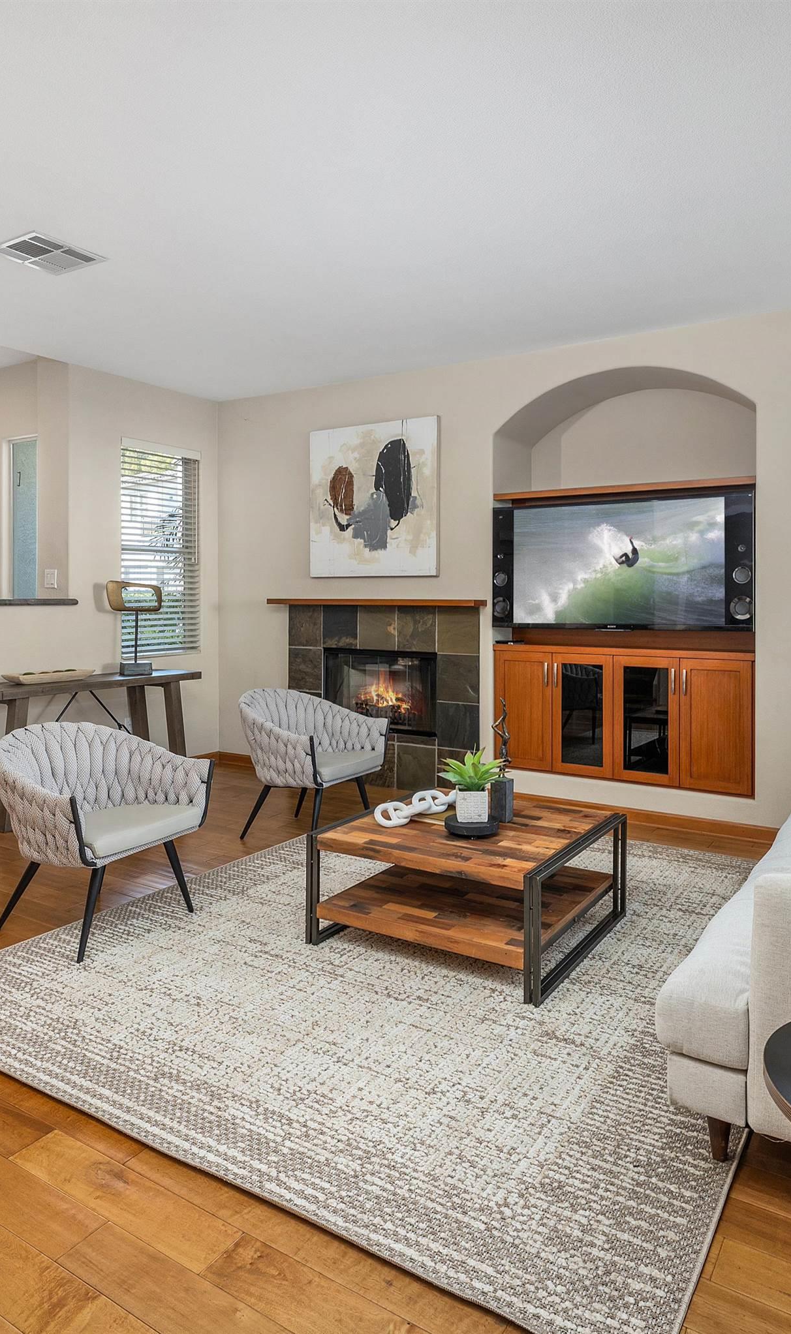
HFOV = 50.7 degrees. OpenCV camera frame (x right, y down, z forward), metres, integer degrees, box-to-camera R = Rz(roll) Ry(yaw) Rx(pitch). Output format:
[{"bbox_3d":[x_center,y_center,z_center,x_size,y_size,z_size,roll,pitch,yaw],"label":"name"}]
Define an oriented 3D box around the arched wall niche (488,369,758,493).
[{"bbox_3d":[1.374,-1.347,4.923,1.500,0.670,0.550,2,4,33],"label":"arched wall niche"}]

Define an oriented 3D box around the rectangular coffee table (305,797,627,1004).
[{"bbox_3d":[0.293,0.789,3.139,0.880,0.400,0.880,2,4,32],"label":"rectangular coffee table"}]

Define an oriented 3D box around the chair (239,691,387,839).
[{"bbox_3d":[-0.478,0.516,4.395,0.650,0.750,0.670,2,4,32],"label":"chair"}]

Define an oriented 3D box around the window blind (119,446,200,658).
[{"bbox_3d":[-1.663,-0.816,5.917,0.070,1.480,0.740,2,4,33],"label":"window blind"}]

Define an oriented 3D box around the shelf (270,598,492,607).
[{"bbox_3d":[-0.176,-0.424,5.509,1.660,0.060,0.180,2,4,33],"label":"shelf"}]

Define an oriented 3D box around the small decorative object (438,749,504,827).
[{"bbox_3d":[0.281,0.431,3.090,0.240,0.250,0.240,0,4,5],"label":"small decorative object"}]

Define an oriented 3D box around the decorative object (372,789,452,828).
[{"bbox_3d":[0.125,0.531,3.270,0.440,0.105,0.140,-3,4,-36],"label":"decorative object"}]

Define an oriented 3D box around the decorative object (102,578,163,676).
[{"bbox_3d":[-1.663,-0.246,5.328,0.110,0.600,0.400,2,4,33],"label":"decorative object"}]

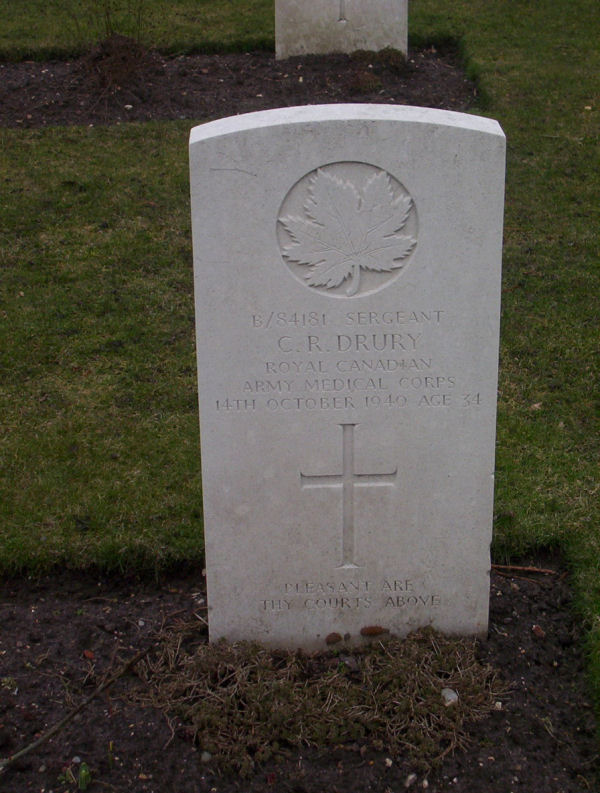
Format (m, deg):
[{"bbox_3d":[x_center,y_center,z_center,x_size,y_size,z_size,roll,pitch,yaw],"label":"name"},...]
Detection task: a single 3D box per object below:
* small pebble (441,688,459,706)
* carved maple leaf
[{"bbox_3d":[0.191,0.385,2.380,0.021,0.016,0.023,-2,24,-2],"label":"small pebble"},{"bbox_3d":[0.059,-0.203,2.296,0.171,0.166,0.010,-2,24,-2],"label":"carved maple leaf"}]

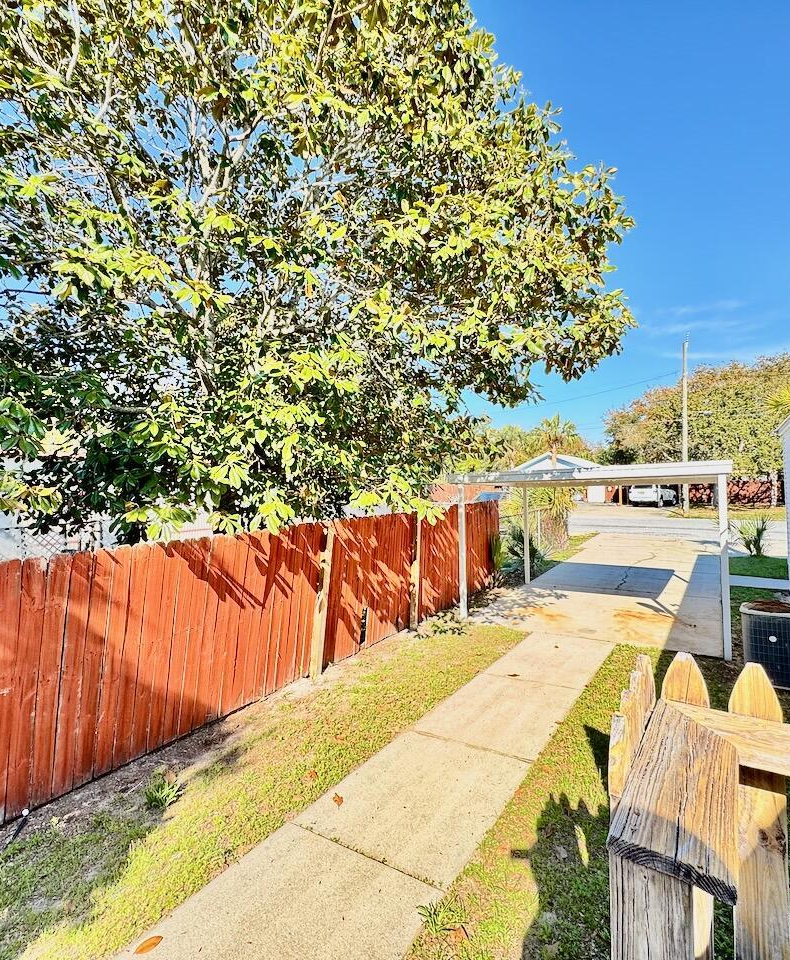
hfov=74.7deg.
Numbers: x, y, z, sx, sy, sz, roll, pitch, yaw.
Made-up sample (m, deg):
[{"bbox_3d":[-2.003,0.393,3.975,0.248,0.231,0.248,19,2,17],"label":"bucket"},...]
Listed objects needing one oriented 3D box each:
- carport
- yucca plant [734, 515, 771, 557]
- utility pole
[{"bbox_3d":[3.663,1.124,9.307,4.066,2.531,3.987,-2,-2,32],"label":"carport"},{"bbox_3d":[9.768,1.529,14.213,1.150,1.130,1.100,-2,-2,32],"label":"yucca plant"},{"bbox_3d":[15.748,-3.015,28.056,0.280,9.620,0.280,0,-1,32],"label":"utility pole"}]

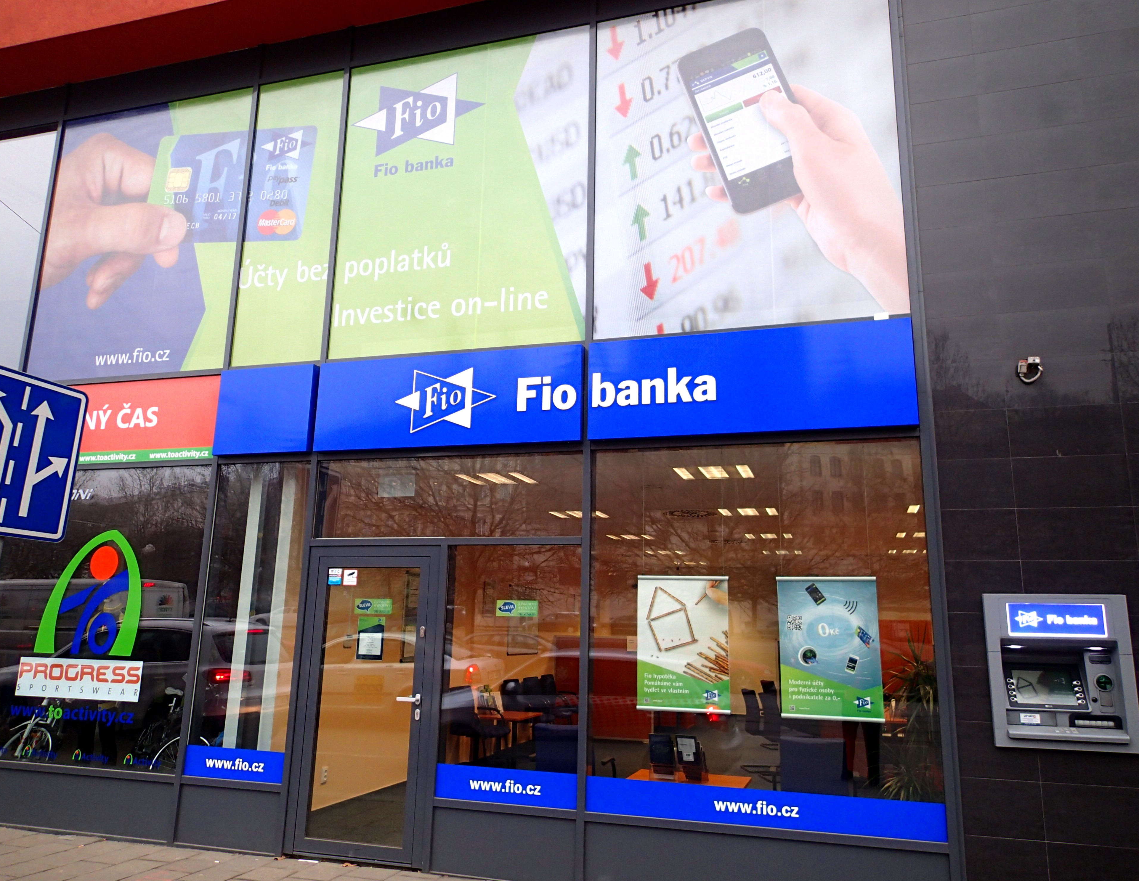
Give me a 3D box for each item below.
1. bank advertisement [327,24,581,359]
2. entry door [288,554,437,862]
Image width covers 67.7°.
[{"bbox_3d":[-0.858,-1.914,6.560,2.070,2.546,0.040,-2,-12,16],"label":"bank advertisement"},{"bbox_3d":[-1.403,1.787,5.919,0.992,2.088,0.080,-2,-12,16],"label":"entry door"}]

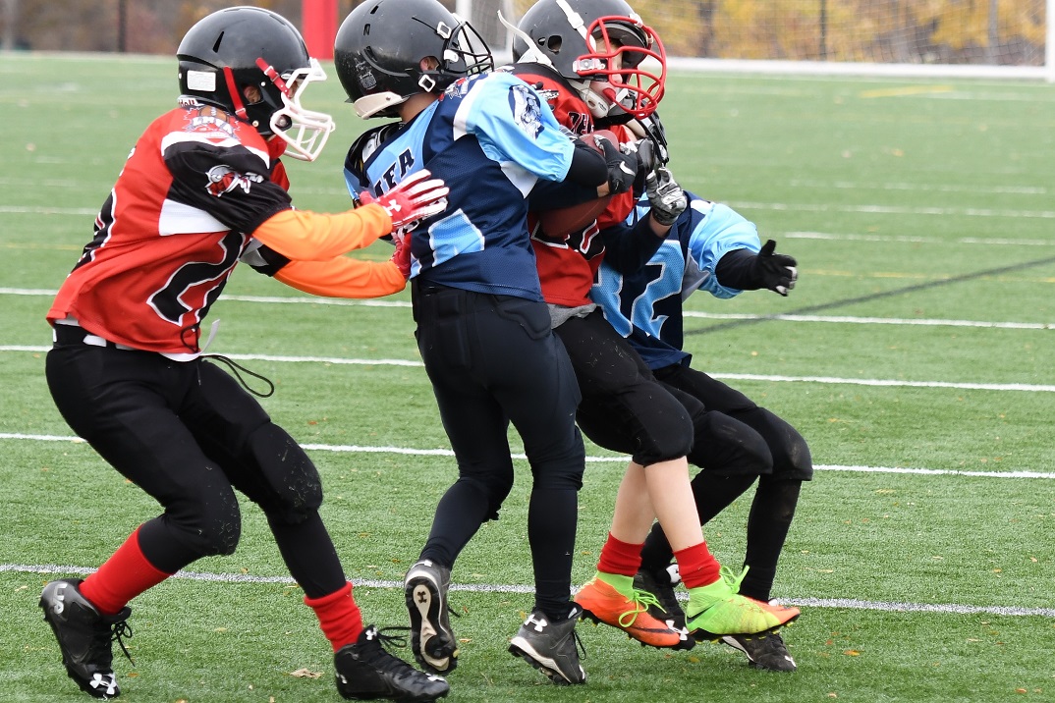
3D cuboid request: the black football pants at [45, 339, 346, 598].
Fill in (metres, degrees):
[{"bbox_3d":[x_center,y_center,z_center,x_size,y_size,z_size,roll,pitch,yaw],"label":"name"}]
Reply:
[{"bbox_3d":[-0.689,0.244,8.950,0.580,0.540,0.370,2,5,11],"label":"black football pants"}]

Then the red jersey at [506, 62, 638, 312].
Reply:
[{"bbox_3d":[0.074,-0.349,9.150,0.290,0.510,0.400,1,4,43],"label":"red jersey"}]

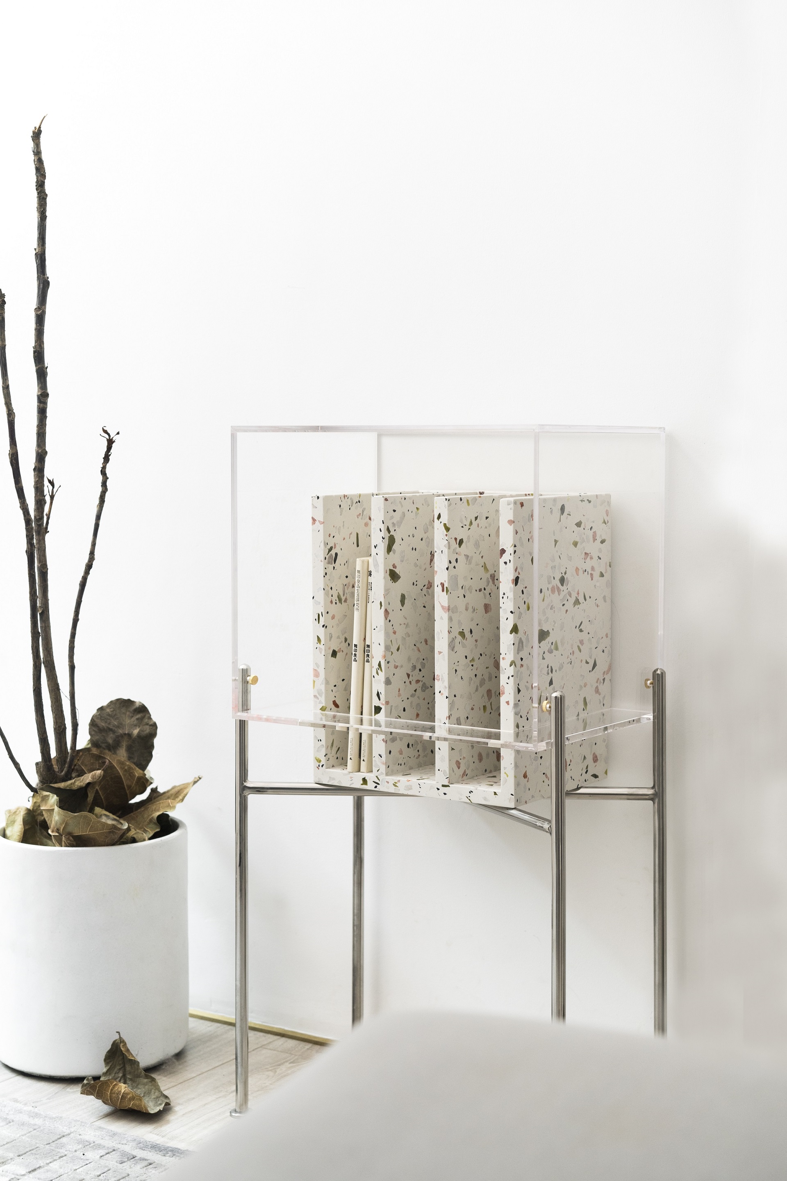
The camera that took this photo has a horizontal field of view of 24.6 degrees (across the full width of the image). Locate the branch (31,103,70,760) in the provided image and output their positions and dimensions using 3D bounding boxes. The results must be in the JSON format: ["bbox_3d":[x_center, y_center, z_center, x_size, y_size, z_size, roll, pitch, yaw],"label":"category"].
[{"bbox_3d":[-0.486,-0.201,2.552,0.039,0.908,0.050,-1,4,-11],"label":"branch"}]

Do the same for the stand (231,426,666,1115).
[{"bbox_3d":[0.068,0.234,2.215,0.467,0.862,0.305,3,5,35],"label":"stand"}]

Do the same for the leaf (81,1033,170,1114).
[{"bbox_3d":[-0.345,0.621,2.323,0.111,0.072,0.085,-1,4,-9],"label":"leaf"}]

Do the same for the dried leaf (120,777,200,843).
[{"bbox_3d":[-0.323,0.303,2.499,0.108,0.074,0.075,-1,4,-7],"label":"dried leaf"}]

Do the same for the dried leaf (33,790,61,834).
[{"bbox_3d":[-0.477,0.304,2.482,0.038,0.051,0.040,-1,4,-11],"label":"dried leaf"}]

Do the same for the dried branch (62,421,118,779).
[{"bbox_3d":[-0.429,0.017,2.552,0.070,0.491,0.055,-1,4,-10],"label":"dried branch"}]

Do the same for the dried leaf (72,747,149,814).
[{"bbox_3d":[-0.401,0.268,2.559,0.104,0.081,0.065,-1,4,-9],"label":"dried leaf"}]

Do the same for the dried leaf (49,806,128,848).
[{"bbox_3d":[-0.415,0.324,2.457,0.105,0.045,0.065,-1,4,-10],"label":"dried leaf"}]

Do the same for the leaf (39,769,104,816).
[{"bbox_3d":[-0.446,0.279,2.499,0.086,0.052,0.060,-1,4,-10],"label":"leaf"}]

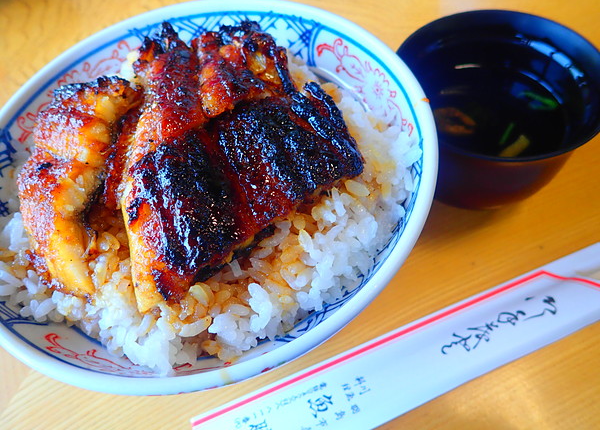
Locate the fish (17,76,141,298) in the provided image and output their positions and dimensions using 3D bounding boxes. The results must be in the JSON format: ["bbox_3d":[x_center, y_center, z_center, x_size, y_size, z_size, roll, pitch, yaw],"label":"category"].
[{"bbox_3d":[-0.096,-0.017,0.187,0.046,0.030,0.108,-4,60,5],"label":"fish"}]

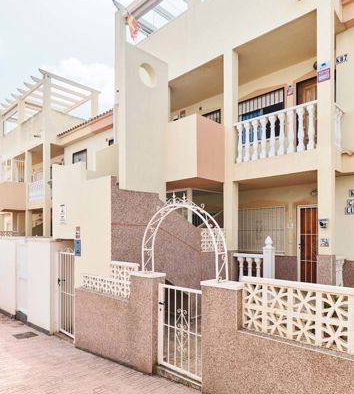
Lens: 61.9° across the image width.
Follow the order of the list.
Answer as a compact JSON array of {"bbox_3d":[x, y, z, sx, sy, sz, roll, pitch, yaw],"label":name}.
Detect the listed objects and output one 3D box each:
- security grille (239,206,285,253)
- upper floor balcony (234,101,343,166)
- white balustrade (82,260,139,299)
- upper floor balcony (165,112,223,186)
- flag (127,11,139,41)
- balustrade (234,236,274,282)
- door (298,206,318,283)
[{"bbox_3d":[2.110,0.853,7.480,0.100,1.140,1.290,3,-5,-44],"label":"security grille"},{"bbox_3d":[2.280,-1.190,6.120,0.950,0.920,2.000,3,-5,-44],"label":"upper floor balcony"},{"bbox_3d":[-1.000,1.226,4.370,0.140,0.500,1.400,3,-5,-44],"label":"white balustrade"},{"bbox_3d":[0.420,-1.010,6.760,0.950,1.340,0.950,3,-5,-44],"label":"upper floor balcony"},{"bbox_3d":[-1.310,-4.980,8.650,0.200,0.820,0.350,3,-5,-44],"label":"flag"},{"bbox_3d":[1.620,1.360,6.190,0.200,1.100,0.900,3,-5,-44],"label":"balustrade"},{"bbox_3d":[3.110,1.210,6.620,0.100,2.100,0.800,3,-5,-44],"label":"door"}]

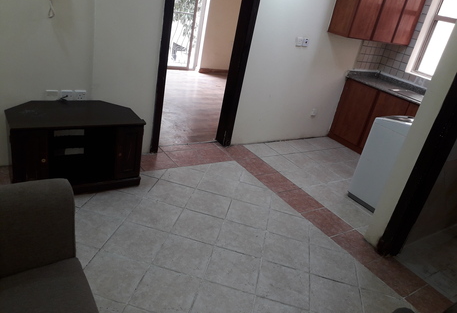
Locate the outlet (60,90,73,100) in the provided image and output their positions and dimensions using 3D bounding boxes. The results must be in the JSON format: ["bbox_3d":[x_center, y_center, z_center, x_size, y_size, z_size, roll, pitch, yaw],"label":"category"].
[{"bbox_3d":[-1.292,-0.486,2.862,0.086,0.086,0.025,-6,30,-34],"label":"outlet"}]

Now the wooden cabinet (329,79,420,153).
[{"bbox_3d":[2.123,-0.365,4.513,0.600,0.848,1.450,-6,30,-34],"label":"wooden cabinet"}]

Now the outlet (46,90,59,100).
[{"bbox_3d":[-1.384,-0.477,2.800,0.086,0.086,0.025,-6,30,-34],"label":"outlet"}]

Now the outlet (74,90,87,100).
[{"bbox_3d":[-1.209,-0.495,2.918,0.086,0.086,0.025,-6,30,-34],"label":"outlet"}]

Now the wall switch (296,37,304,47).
[{"bbox_3d":[0.787,-1.272,3.952,0.086,0.086,0.030,-6,30,-34],"label":"wall switch"}]

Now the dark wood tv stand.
[{"bbox_3d":[-1.189,-0.084,2.775,0.905,0.565,0.500,-6,30,-34],"label":"dark wood tv stand"}]

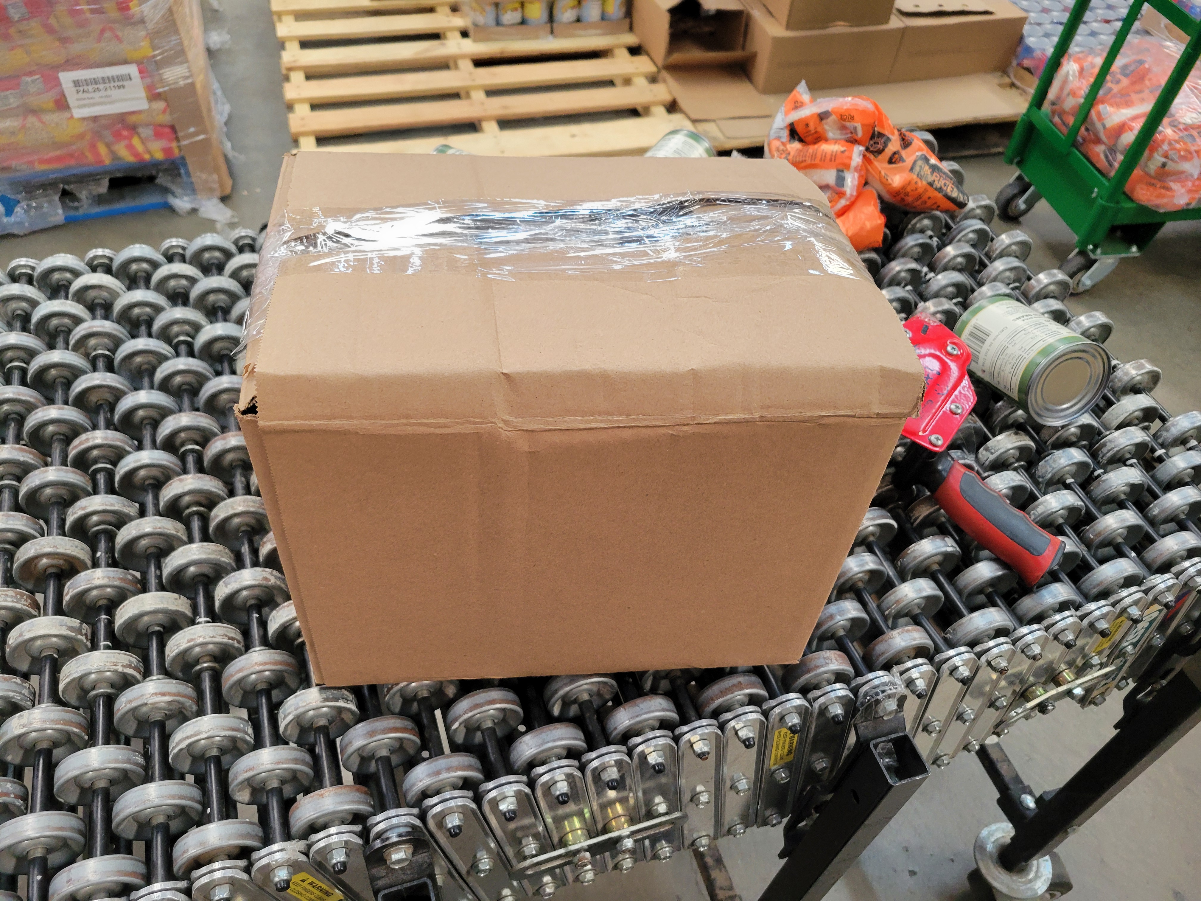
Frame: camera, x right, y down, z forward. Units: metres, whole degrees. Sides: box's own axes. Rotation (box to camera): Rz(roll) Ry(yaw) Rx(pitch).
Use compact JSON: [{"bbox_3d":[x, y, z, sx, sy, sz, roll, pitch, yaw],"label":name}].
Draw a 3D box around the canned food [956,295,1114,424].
[{"bbox_3d":[0.374,-0.081,0.792,0.075,0.075,0.114,-6,29,-10],"label":"canned food"}]

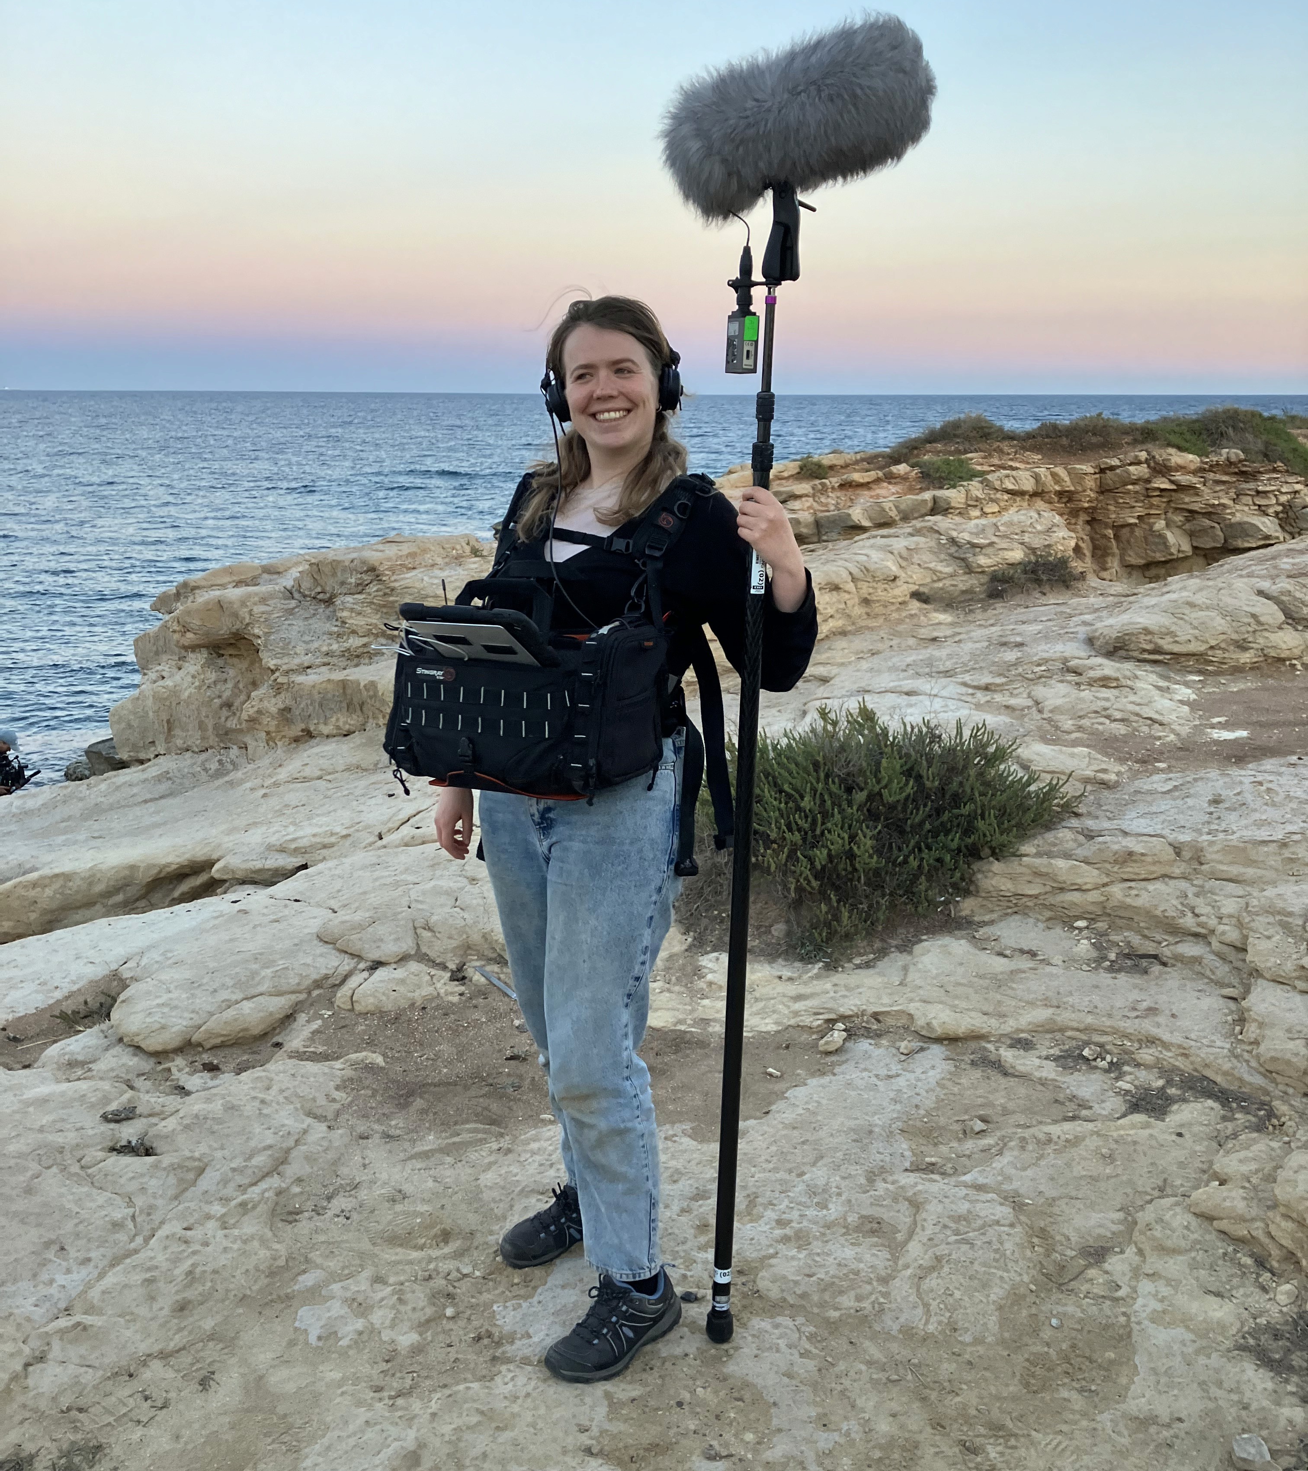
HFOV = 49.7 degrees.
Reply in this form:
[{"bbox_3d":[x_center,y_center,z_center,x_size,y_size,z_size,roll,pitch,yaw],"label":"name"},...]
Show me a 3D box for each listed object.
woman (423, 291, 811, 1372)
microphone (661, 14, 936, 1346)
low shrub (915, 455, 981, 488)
[{"bbox_3d":[-0.046,0.176,2.245,0.640,1.680,0.420,11,17,37],"label":"woman"},{"bbox_3d":[0.190,0.029,2.116,0.390,2.030,0.200,2,14,6],"label":"microphone"},{"bbox_3d":[2.921,-2.616,14.000,0.640,0.310,0.500,2,14,8],"label":"low shrub"}]

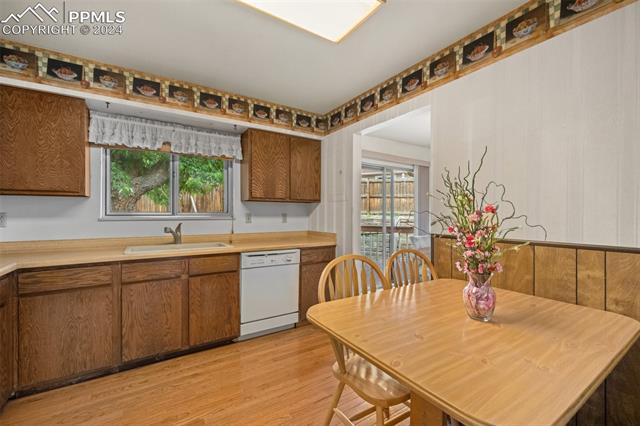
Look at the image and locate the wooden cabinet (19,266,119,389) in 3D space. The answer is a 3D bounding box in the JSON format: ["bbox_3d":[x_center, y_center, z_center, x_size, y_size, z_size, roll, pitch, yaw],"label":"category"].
[{"bbox_3d":[-1.845,0.735,2.046,0.502,0.744,0.595,0,0,-34],"label":"wooden cabinet"}]

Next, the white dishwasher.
[{"bbox_3d":[-0.618,0.762,2.847,0.619,0.780,0.600,0,0,-34],"label":"white dishwasher"}]

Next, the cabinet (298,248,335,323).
[{"bbox_3d":[-0.175,0.748,3.156,0.450,0.744,0.595,0,0,-34],"label":"cabinet"}]

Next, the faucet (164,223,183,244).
[{"bbox_3d":[-1.390,0.197,2.541,0.055,0.200,0.200,0,0,16],"label":"faucet"}]

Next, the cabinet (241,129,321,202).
[{"bbox_3d":[-0.455,-0.496,3.161,0.900,0.751,0.310,0,0,-34],"label":"cabinet"}]

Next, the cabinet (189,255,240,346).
[{"bbox_3d":[-1.071,0.741,2.561,0.433,0.744,0.595,0,0,-34],"label":"cabinet"}]

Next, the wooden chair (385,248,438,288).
[{"bbox_3d":[0.715,0.733,1.607,0.470,0.960,0.490,0,0,-34],"label":"wooden chair"}]

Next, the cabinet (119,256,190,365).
[{"bbox_3d":[-1.434,0.738,2.319,0.450,0.744,0.595,0,0,-34],"label":"cabinet"}]

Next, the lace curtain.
[{"bbox_3d":[-1.402,-0.731,2.602,1.295,0.287,0.070,0,0,-34],"label":"lace curtain"}]

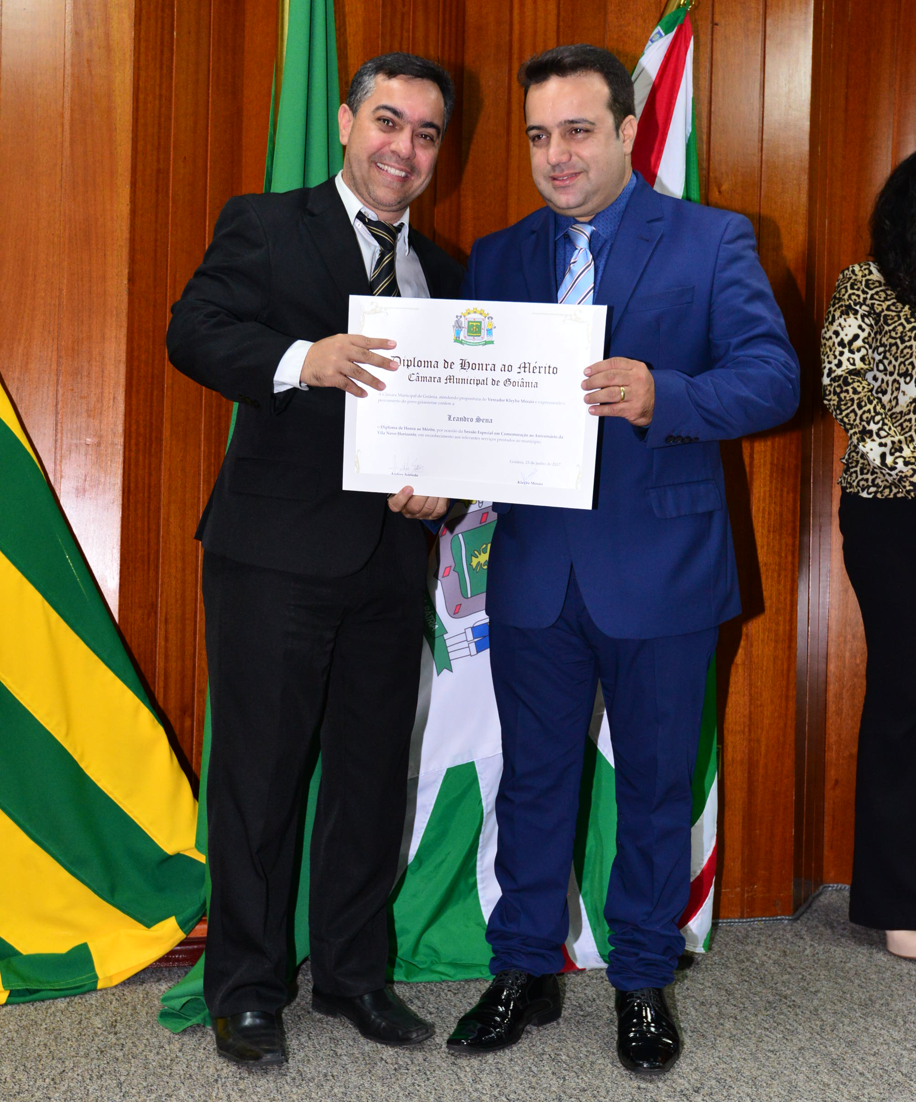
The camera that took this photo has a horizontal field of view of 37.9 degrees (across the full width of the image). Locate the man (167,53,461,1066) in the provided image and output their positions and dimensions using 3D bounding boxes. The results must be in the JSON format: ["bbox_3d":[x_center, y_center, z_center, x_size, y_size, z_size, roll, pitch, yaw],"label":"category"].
[{"bbox_3d":[-0.210,-0.005,2.310,0.540,1.720,0.460,1,0,-27],"label":"man"}]

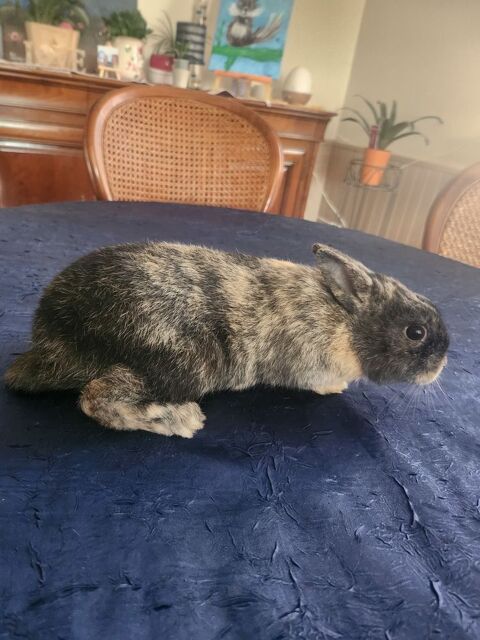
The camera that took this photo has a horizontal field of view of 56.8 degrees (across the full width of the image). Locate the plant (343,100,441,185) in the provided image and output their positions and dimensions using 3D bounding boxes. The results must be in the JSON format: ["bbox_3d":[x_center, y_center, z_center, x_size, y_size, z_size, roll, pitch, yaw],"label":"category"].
[{"bbox_3d":[0.706,-0.848,2.100,0.343,0.331,0.404,-5,30,-24],"label":"plant"}]

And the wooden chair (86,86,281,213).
[{"bbox_3d":[-0.106,0.011,1.051,0.485,0.970,0.540,-1,29,-18],"label":"wooden chair"}]

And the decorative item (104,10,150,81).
[{"bbox_3d":[-0.396,-0.953,1.550,0.158,0.185,0.158,-5,30,-24],"label":"decorative item"}]

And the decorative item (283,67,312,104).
[{"bbox_3d":[0.245,-1.002,1.899,0.105,0.131,0.105,7,28,-3],"label":"decorative item"}]

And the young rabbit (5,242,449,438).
[{"bbox_3d":[0.008,0.006,0.355,0.365,0.120,0.120,3,28,-11],"label":"young rabbit"}]

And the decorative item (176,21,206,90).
[{"bbox_3d":[-0.189,-1.017,1.715,0.098,0.220,0.098,-5,30,-24],"label":"decorative item"}]

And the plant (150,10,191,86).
[{"bbox_3d":[-0.257,-0.973,1.606,0.139,0.210,0.139,-5,30,-24],"label":"plant"}]

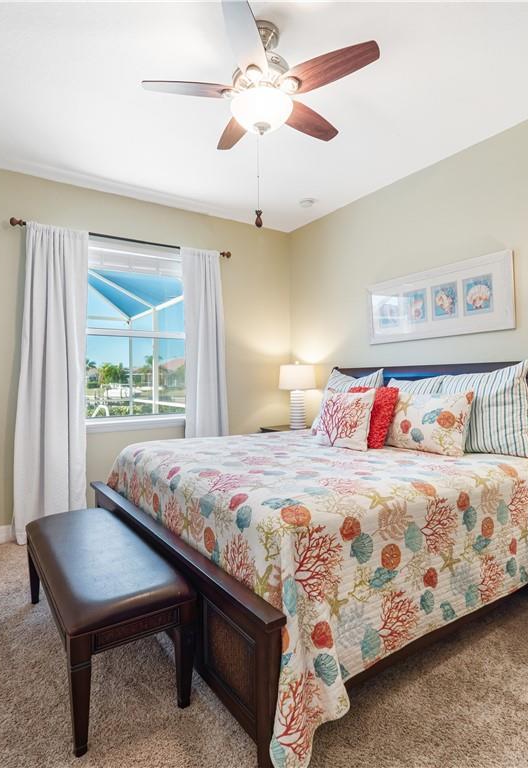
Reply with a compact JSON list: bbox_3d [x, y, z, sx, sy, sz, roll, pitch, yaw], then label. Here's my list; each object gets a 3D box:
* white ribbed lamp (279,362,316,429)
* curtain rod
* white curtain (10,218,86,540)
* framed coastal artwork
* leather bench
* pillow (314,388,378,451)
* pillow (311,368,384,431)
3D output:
[{"bbox_3d":[0.344,0.127,4.327,0.390,0.710,0.390,0,0,0],"label":"white ribbed lamp"},{"bbox_3d":[-1.124,-1.260,3.643,1.900,0.055,0.090,0,0,-32],"label":"curtain rod"},{"bbox_3d":[-1.665,-0.025,3.265,0.540,2.460,0.140,0,0,-32],"label":"white curtain"},{"bbox_3d":[1.314,-0.620,3.279,0.030,0.530,1.250,0,0,-35],"label":"framed coastal artwork"},{"bbox_3d":[-0.788,0.960,1.914,0.430,0.500,1.200,0,0,-35],"label":"leather bench"},{"bbox_3d":[0.603,0.245,3.013,0.160,0.440,0.460,17,-10,-34],"label":"pillow"},{"bbox_3d":[0.692,0.145,3.497,0.180,0.580,0.570,29,-16,-32],"label":"pillow"}]

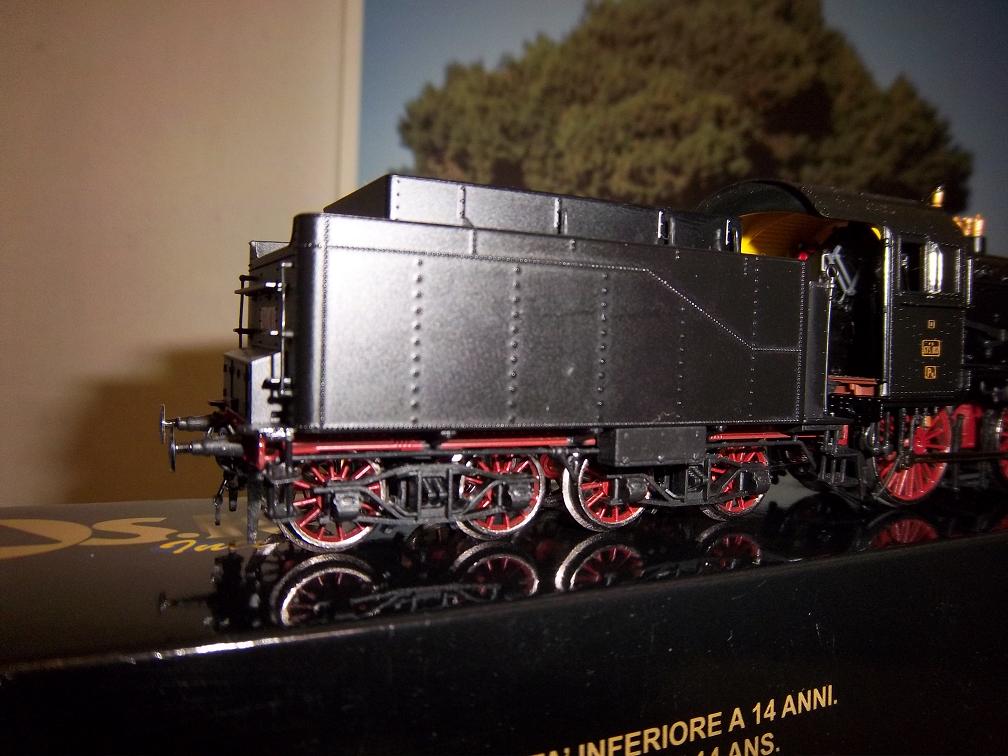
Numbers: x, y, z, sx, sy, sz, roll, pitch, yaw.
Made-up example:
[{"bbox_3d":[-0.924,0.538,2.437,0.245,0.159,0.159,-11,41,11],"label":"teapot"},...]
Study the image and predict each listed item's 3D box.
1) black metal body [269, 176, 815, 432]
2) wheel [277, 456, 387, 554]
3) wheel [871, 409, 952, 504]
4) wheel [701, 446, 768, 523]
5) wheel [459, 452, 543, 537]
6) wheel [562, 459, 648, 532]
[{"bbox_3d":[0.003,-0.009,0.110,0.067,0.027,0.035,1,3,-25],"label":"black metal body"},{"bbox_3d":[-0.019,0.013,0.091,0.013,0.013,0.003,1,3,-25],"label":"wheel"},{"bbox_3d":[0.064,0.010,0.130,0.021,0.021,0.003,1,3,-25],"label":"wheel"},{"bbox_3d":[0.032,0.014,0.115,0.013,0.013,0.003,1,3,-25],"label":"wheel"},{"bbox_3d":[-0.001,0.013,0.100,0.013,0.013,0.003,1,3,-25],"label":"wheel"},{"bbox_3d":[0.014,0.014,0.107,0.013,0.013,0.003,1,3,-25],"label":"wheel"}]

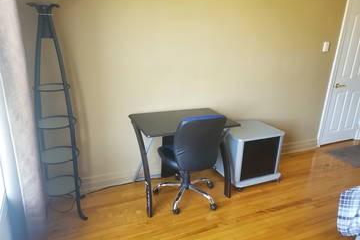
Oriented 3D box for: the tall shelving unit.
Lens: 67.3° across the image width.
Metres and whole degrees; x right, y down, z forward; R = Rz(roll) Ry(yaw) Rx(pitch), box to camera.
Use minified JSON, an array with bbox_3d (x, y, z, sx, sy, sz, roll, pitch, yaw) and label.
[{"bbox_3d":[-0.961,0.005,2.088,0.345,1.670,0.355,-6,19,-25],"label":"tall shelving unit"}]

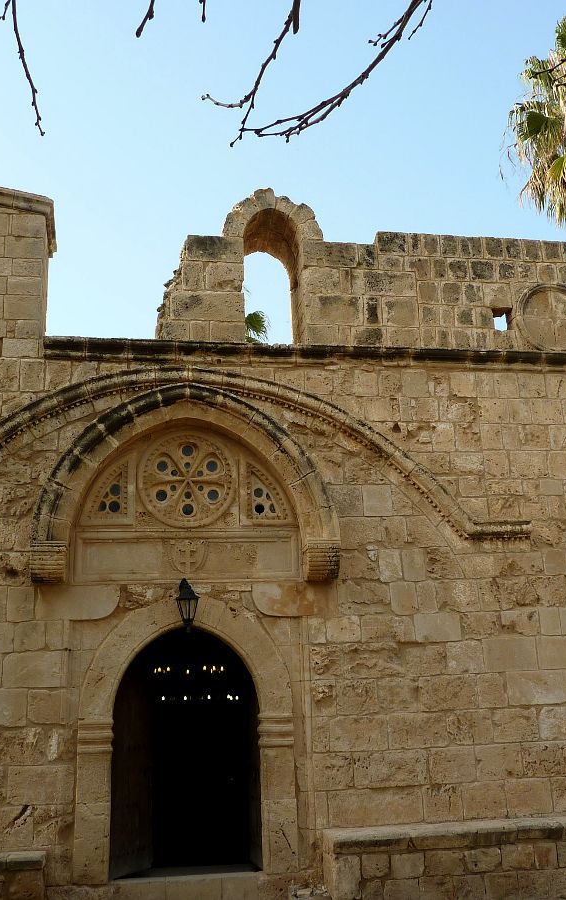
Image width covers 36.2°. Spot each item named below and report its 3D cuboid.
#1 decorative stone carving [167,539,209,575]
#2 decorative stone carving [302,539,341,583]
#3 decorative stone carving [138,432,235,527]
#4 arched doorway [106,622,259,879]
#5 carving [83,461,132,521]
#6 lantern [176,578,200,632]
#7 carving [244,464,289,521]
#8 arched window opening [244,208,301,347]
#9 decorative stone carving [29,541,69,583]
[{"bbox_3d":[-0.860,0.975,7.889,0.363,0.316,0.080,1,-16,-9],"label":"decorative stone carving"},{"bbox_3d":[0.342,0.951,7.440,0.278,0.355,0.280,1,-14,-10],"label":"decorative stone carving"},{"bbox_3d":[-0.898,0.273,8.090,0.907,0.900,0.140,1,-16,-9],"label":"decorative stone carving"},{"bbox_3d":[-0.801,2.435,7.149,1.197,1.926,0.300,1,-14,-10],"label":"arched doorway"},{"bbox_3d":[-1.613,0.386,7.966,0.413,0.537,0.140,1,-16,-9],"label":"carving"},{"bbox_3d":[-0.782,1.273,7.112,0.200,0.433,0.260,1,-14,-10],"label":"lantern"},{"bbox_3d":[-0.167,0.407,8.189,0.416,0.534,0.140,1,-16,-9],"label":"carving"},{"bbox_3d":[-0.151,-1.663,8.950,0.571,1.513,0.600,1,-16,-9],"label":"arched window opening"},{"bbox_3d":[-2.034,0.978,7.503,0.316,0.326,0.260,1,-16,-9],"label":"decorative stone carving"}]

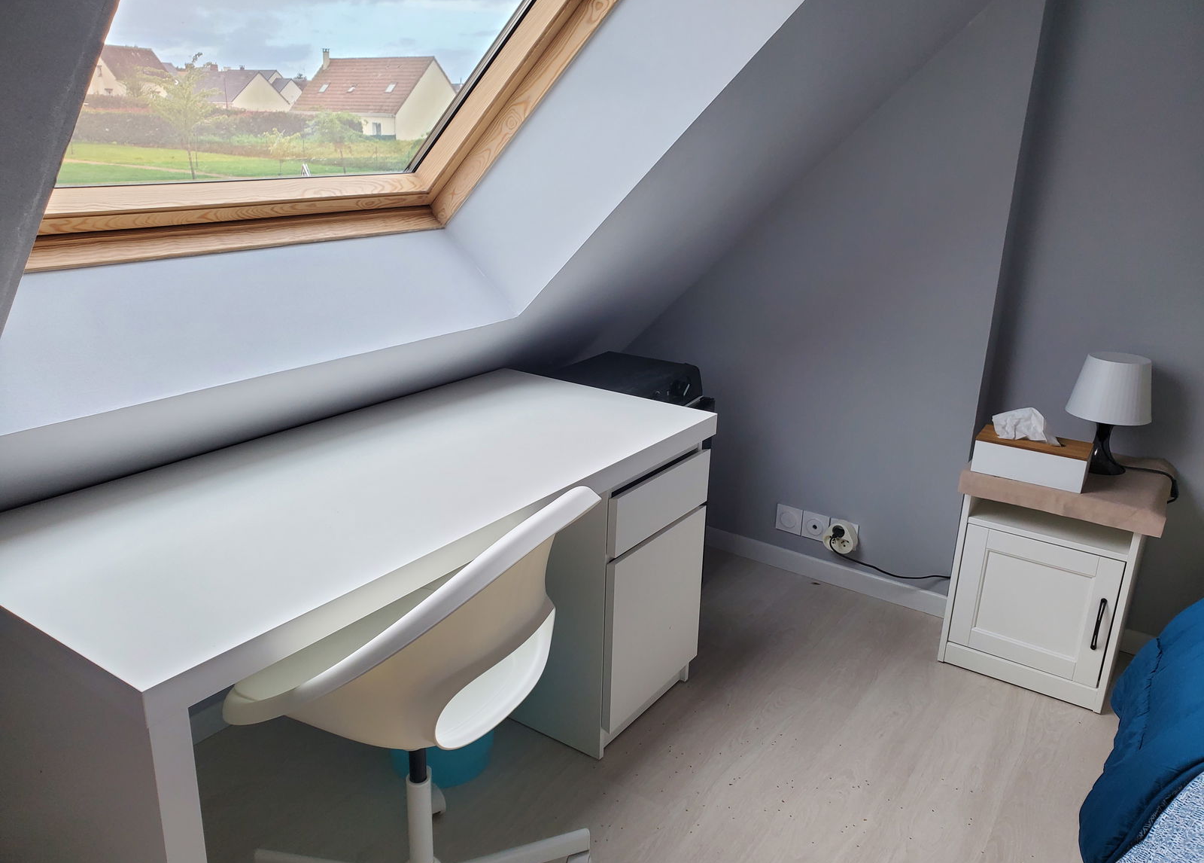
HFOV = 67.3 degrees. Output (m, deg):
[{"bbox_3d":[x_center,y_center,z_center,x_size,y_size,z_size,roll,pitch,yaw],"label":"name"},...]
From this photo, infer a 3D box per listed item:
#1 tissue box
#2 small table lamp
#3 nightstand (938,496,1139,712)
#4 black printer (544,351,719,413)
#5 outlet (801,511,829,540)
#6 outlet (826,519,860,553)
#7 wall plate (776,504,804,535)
[{"bbox_3d":[1.091,0.067,2.288,0.252,0.081,0.158,13,21,32],"label":"tissue box"},{"bbox_3d":[1.289,-0.045,2.303,0.194,0.290,0.194,13,21,32],"label":"small table lamp"},{"bbox_3d":[1.195,0.371,2.430,0.409,0.545,0.360,13,21,32],"label":"nightstand"},{"bbox_3d":[0.037,-0.114,2.541,0.335,0.115,0.430,13,21,32],"label":"black printer"},{"bbox_3d":[0.684,0.303,2.884,0.086,0.087,0.012,13,21,32],"label":"outlet"},{"bbox_3d":[0.749,0.328,2.821,0.094,0.093,0.048,13,21,32],"label":"outlet"},{"bbox_3d":[0.597,0.281,2.880,0.085,0.085,0.011,14,22,34],"label":"wall plate"}]

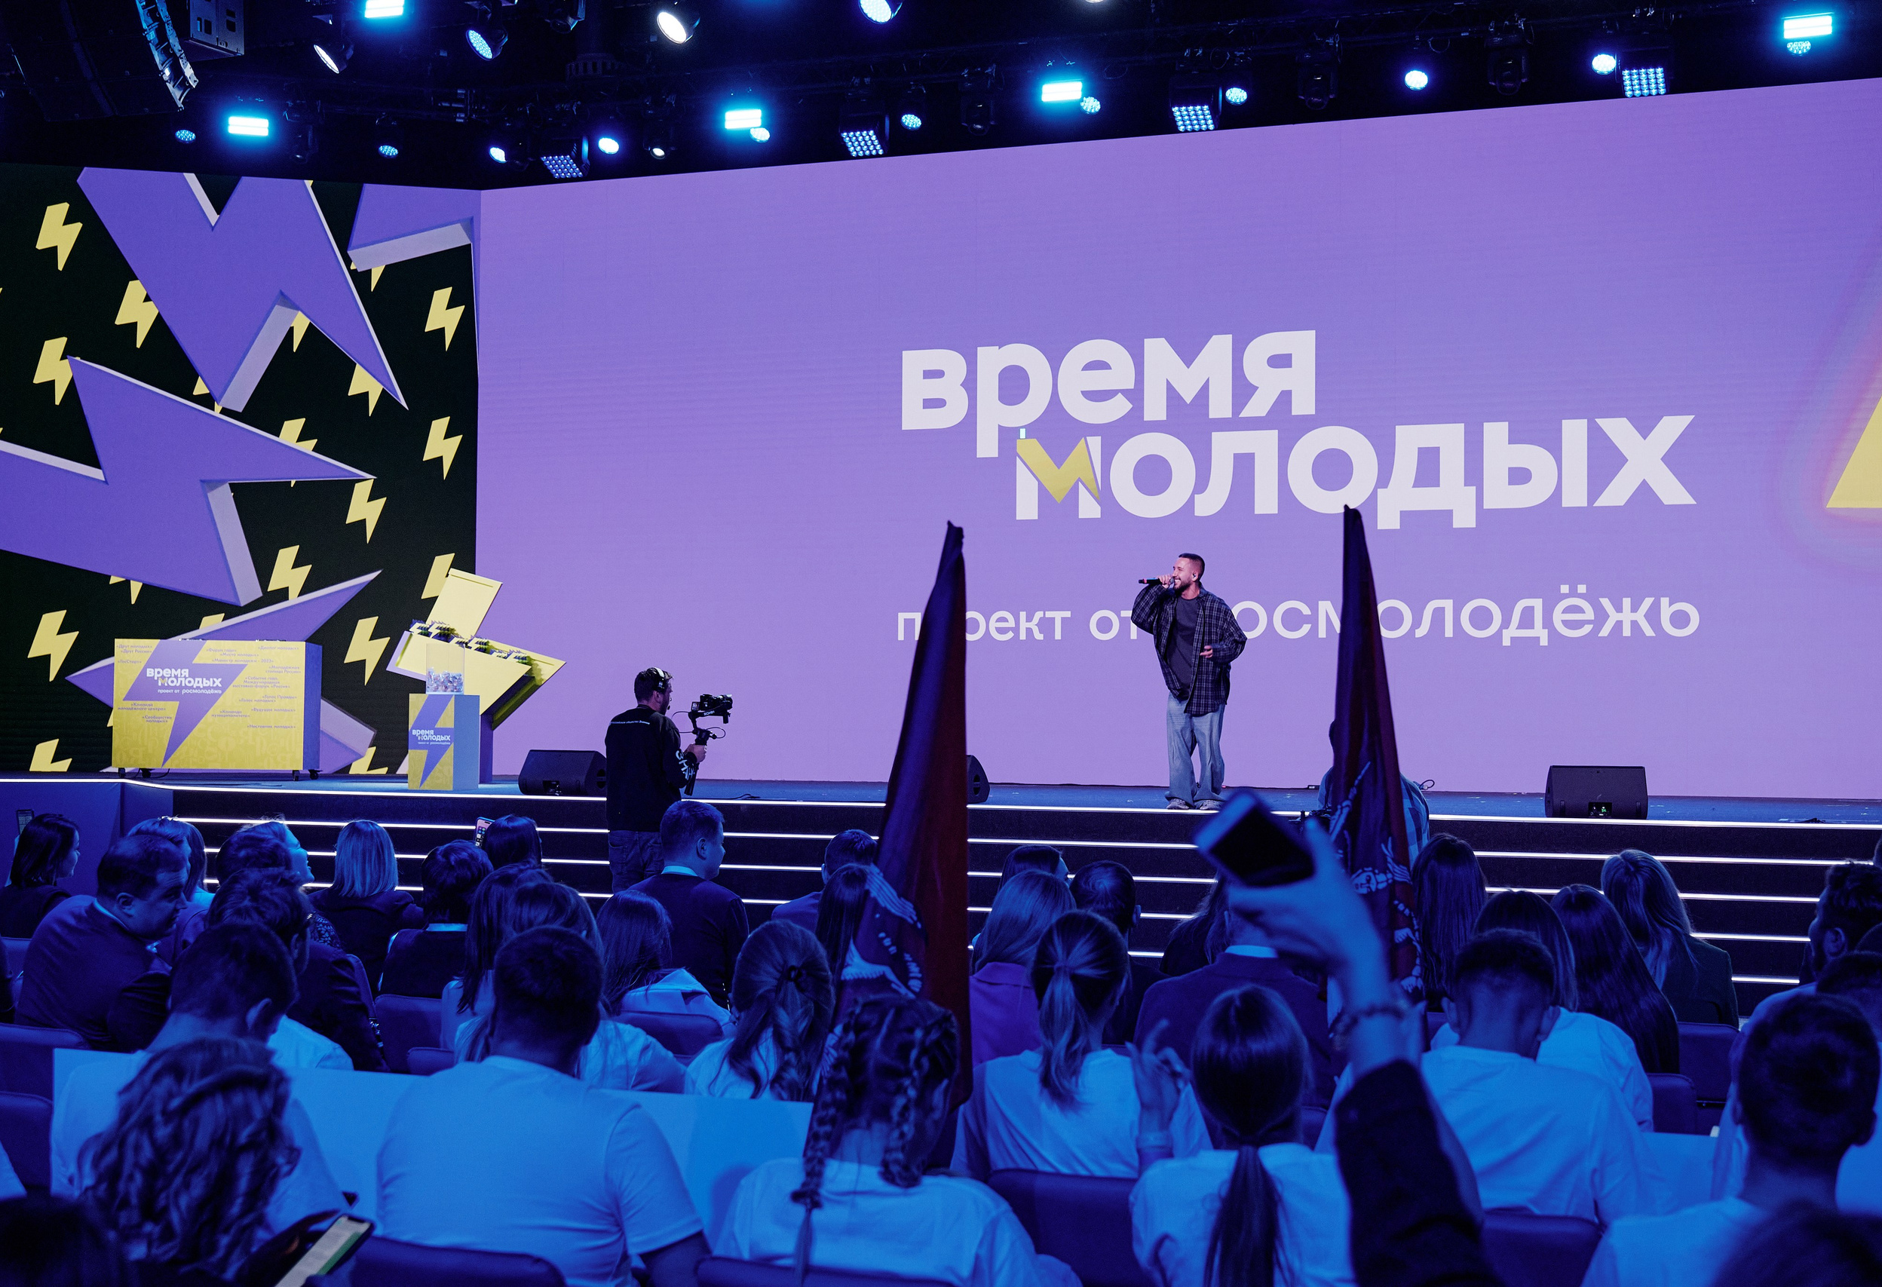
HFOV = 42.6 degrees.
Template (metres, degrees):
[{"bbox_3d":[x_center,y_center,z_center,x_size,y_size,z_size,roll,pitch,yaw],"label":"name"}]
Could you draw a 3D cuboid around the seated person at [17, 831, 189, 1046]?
[{"bbox_3d":[-2.000,1.120,6.100,0.580,1.280,0.750,0,-1,36],"label":"seated person"}]

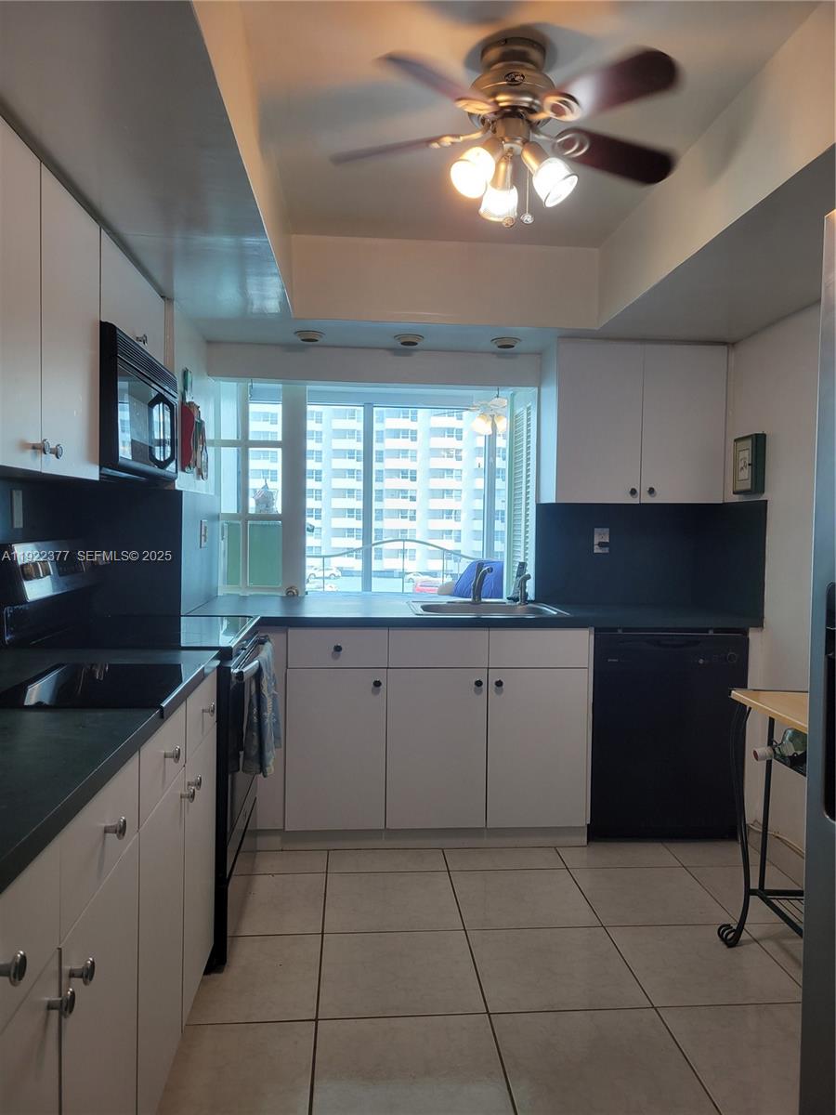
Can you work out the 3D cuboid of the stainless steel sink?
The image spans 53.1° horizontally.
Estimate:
[{"bbox_3d":[0.279,0.301,3.472,0.615,0.183,0.535,1,3,-5],"label":"stainless steel sink"}]

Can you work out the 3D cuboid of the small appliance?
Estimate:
[{"bbox_3d":[-1.016,-0.442,2.599,0.387,0.405,0.757,1,3,-5],"label":"small appliance"}]

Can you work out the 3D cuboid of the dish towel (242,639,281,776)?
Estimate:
[{"bbox_3d":[-0.518,0.494,2.803,0.095,0.410,0.400,1,3,-5],"label":"dish towel"}]

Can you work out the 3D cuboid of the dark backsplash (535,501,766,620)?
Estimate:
[{"bbox_3d":[0.942,-0.006,3.508,0.765,0.456,0.640,1,3,-5],"label":"dark backsplash"}]

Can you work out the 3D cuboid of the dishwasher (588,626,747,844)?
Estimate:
[{"bbox_3d":[0.949,0.697,3.530,0.610,0.858,0.600,1,3,-5],"label":"dishwasher"}]

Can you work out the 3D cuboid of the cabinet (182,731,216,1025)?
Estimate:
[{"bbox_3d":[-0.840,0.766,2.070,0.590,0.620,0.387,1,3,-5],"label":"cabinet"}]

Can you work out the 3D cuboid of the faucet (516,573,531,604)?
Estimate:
[{"bbox_3d":[0.472,0.138,3.653,0.042,0.137,0.085,0,3,-25],"label":"faucet"}]

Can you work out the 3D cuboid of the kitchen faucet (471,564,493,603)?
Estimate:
[{"bbox_3d":[0.276,0.119,3.602,0.060,0.180,0.200,0,3,-13],"label":"kitchen faucet"}]

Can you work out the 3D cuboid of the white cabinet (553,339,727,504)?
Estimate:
[{"bbox_3d":[0.914,-0.561,3.629,0.719,0.662,0.335,1,3,-5],"label":"white cabinet"}]

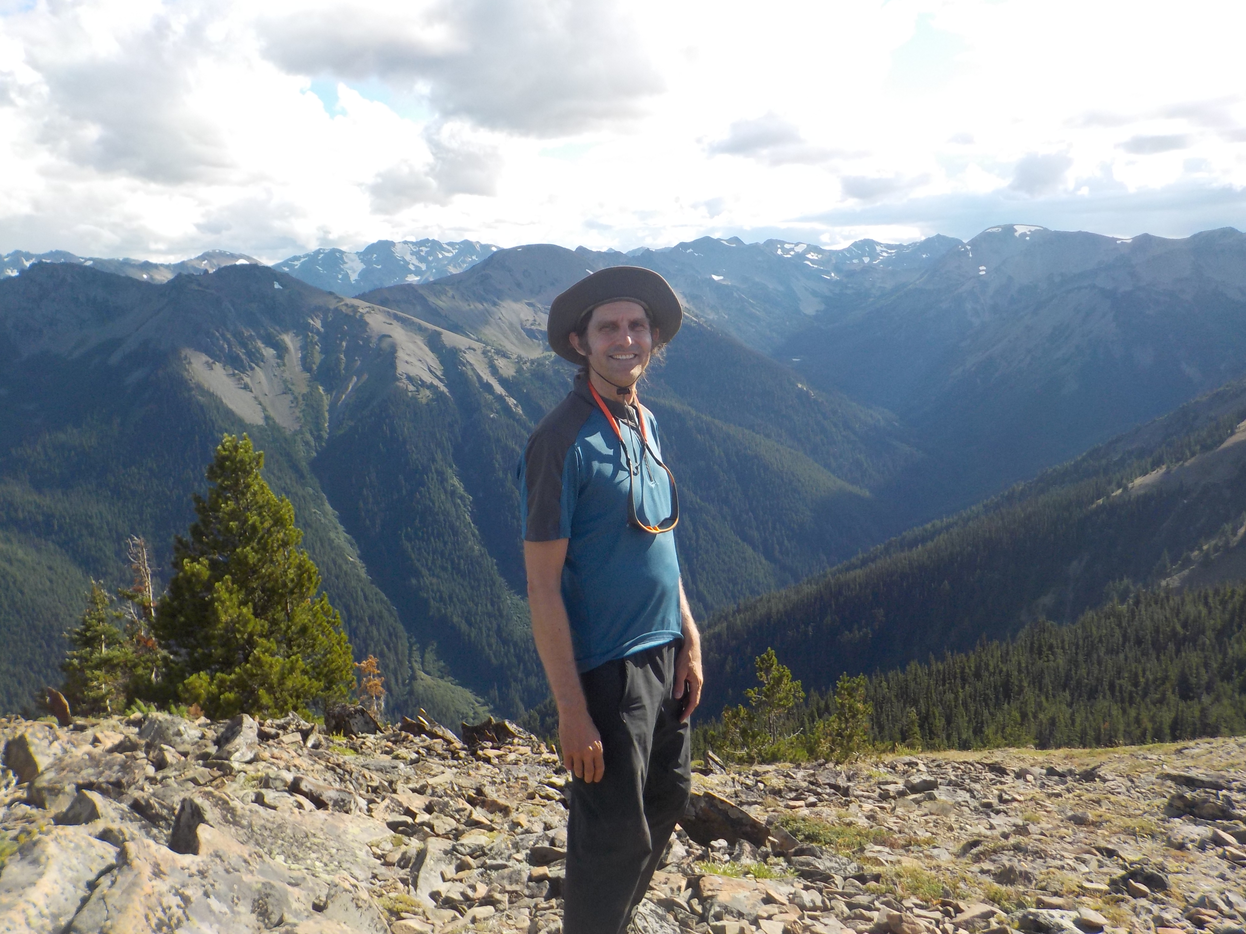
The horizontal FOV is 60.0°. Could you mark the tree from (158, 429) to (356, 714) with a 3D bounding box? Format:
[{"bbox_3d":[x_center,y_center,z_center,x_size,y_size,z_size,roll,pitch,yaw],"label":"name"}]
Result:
[{"bbox_3d":[-2.900,0.890,8.500,1.550,2.330,1.500,-3,10,-19],"label":"tree"}]

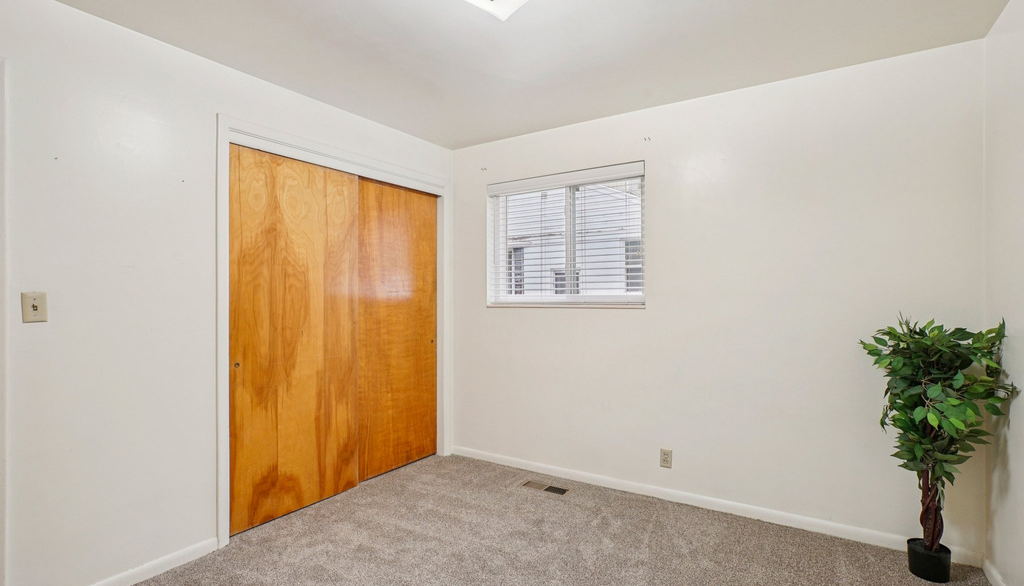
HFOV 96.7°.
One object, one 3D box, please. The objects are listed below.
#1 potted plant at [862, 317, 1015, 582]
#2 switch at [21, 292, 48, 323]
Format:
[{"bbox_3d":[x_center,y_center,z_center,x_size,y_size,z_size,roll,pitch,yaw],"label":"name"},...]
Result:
[{"bbox_3d":[1.875,0.690,2.042,0.480,1.160,0.450,0,0,32],"label":"potted plant"},{"bbox_3d":[-1.822,0.056,1.741,0.016,0.115,0.071,0,0,34],"label":"switch"}]

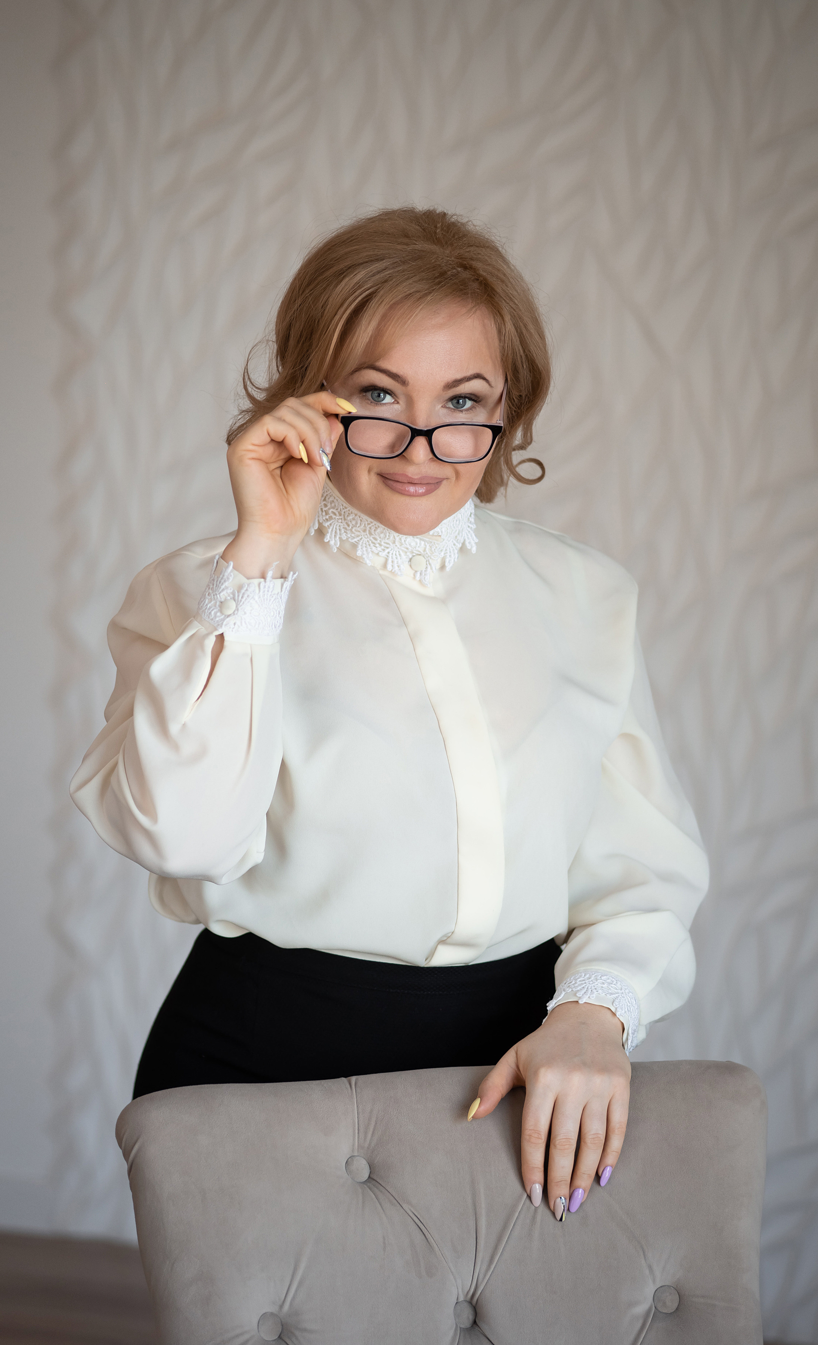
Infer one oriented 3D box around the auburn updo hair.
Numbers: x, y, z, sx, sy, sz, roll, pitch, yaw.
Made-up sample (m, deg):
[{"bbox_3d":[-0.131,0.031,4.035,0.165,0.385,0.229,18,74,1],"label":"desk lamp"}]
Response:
[{"bbox_3d":[-0.015,-0.253,2.520,0.247,0.235,0.240,4,12,-10],"label":"auburn updo hair"}]

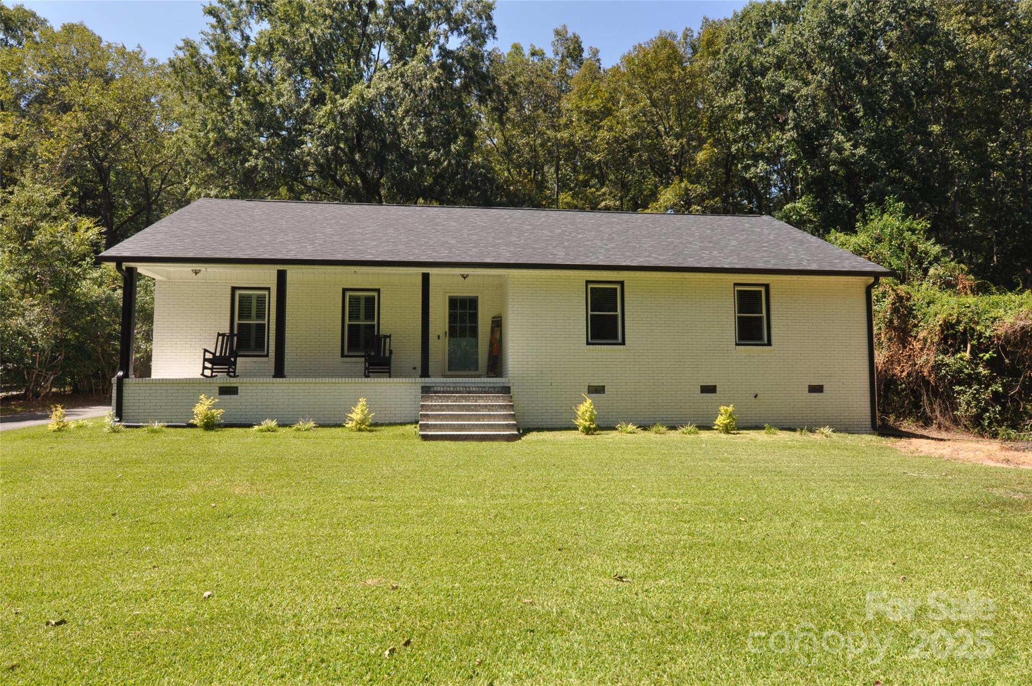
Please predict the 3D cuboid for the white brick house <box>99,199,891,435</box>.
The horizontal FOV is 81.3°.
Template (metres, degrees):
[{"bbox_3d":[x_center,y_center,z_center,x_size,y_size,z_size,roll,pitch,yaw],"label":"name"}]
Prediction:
[{"bbox_3d":[-0.383,-0.872,18.538,17.792,6.777,10.438,0,-5,-7],"label":"white brick house"}]

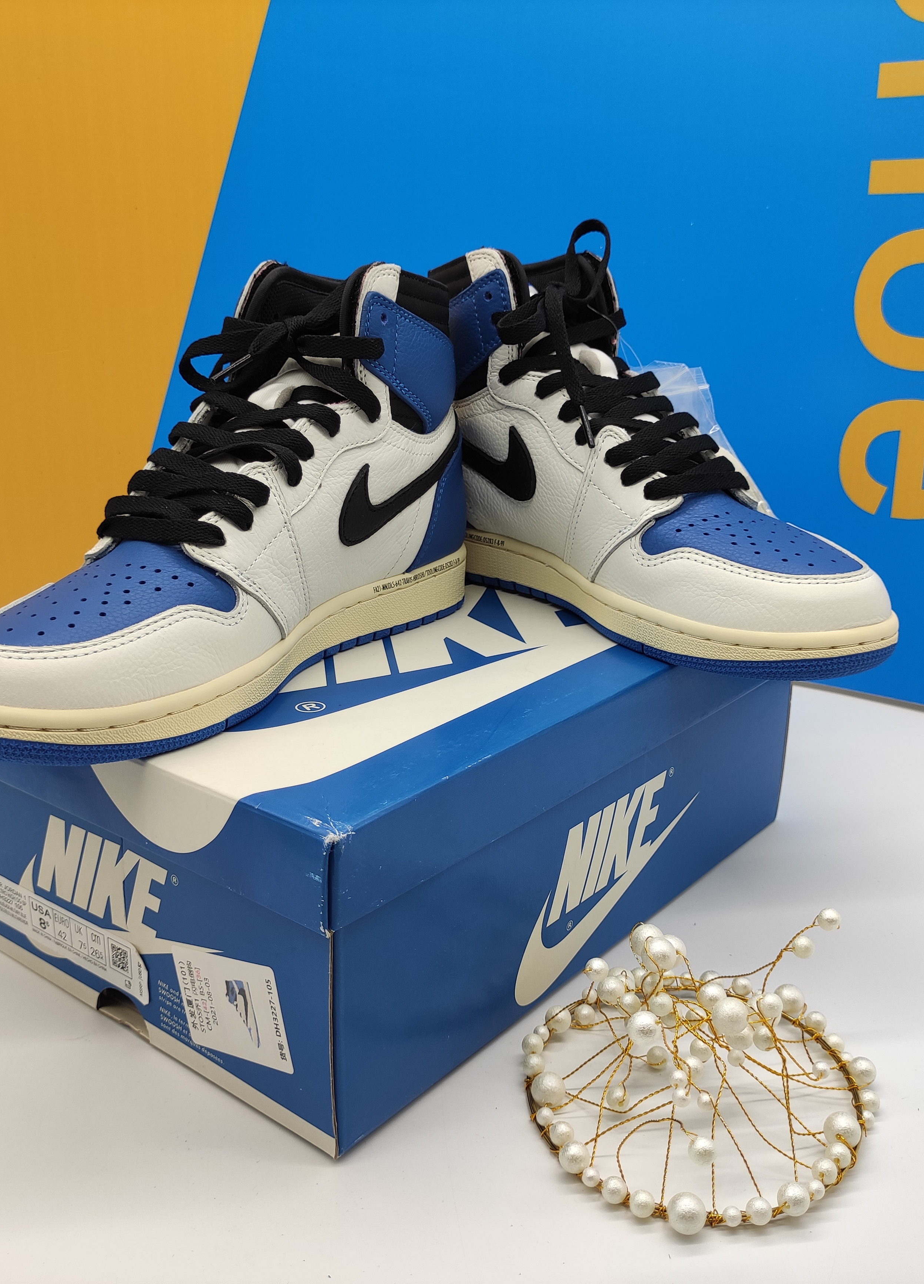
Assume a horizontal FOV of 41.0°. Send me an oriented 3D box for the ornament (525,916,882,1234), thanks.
[{"bbox_3d":[0.086,0.140,0.444,0.125,0.060,0.128,0,18,0],"label":"ornament"}]

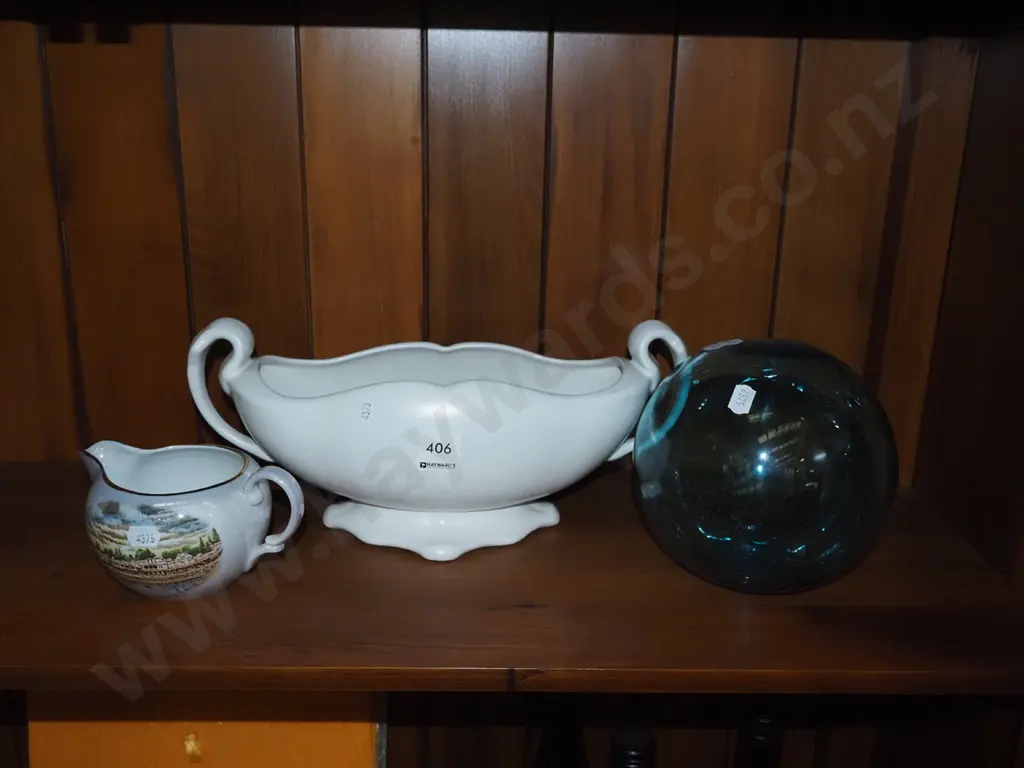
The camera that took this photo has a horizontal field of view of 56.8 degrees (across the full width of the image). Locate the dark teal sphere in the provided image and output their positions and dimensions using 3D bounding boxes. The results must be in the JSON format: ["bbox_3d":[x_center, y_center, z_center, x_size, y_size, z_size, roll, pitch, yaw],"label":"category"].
[{"bbox_3d":[0.160,0.053,0.607,0.163,0.163,0.163,1,16,-1],"label":"dark teal sphere"}]

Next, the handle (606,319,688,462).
[{"bbox_3d":[0.099,0.006,0.676,0.056,0.107,0.021,0,16,-4],"label":"handle"}]

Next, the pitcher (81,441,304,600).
[{"bbox_3d":[-0.204,0.085,0.610,0.151,0.083,0.112,4,17,10],"label":"pitcher"}]

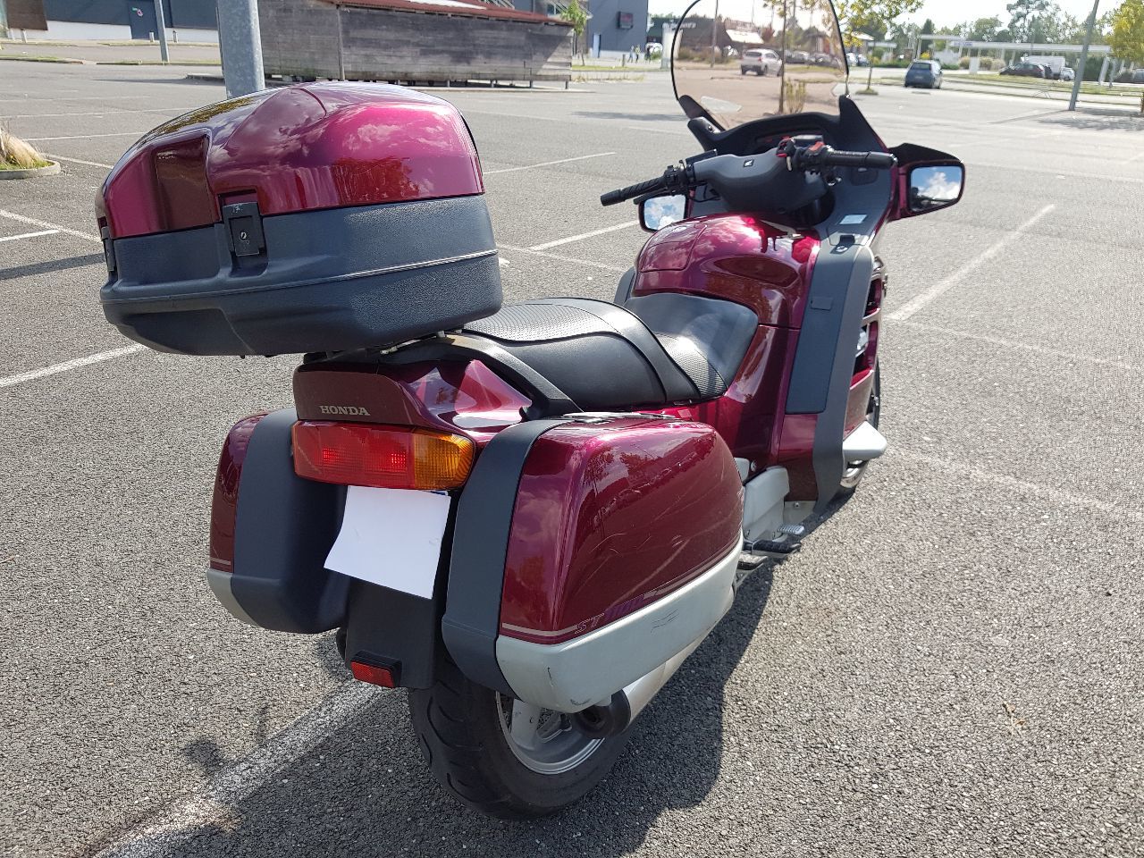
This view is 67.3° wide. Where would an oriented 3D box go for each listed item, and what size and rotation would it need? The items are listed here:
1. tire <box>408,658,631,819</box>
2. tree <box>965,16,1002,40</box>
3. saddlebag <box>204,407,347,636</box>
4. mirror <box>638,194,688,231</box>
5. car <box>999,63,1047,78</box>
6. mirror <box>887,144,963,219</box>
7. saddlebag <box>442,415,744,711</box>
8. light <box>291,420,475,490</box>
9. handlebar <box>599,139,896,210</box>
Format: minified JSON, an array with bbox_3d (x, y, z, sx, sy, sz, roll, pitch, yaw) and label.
[{"bbox_3d":[-0.029,0.352,1.526,0.160,0.650,0.650,3,19,35],"label":"tire"},{"bbox_3d":[61.266,-57.658,129.675,5.590,8.290,5.590,13,26,23],"label":"tree"},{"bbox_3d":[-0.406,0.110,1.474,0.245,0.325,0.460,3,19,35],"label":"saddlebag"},{"bbox_3d":[0.306,-0.649,2.556,0.180,0.165,0.160,3,19,35],"label":"mirror"},{"bbox_3d":[48.802,-38.790,93.000,4.300,1.480,1.780,21,30,36],"label":"car"},{"bbox_3d":[0.894,-0.620,2.141,0.180,0.165,0.160,3,19,35],"label":"mirror"},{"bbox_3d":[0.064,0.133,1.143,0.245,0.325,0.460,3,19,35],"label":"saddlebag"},{"bbox_3d":[-0.263,0.020,1.172,0.360,0.087,0.095,3,19,35],"label":"light"},{"bbox_3d":[0.429,-0.609,2.107,0.760,0.160,0.220,3,19,35],"label":"handlebar"}]

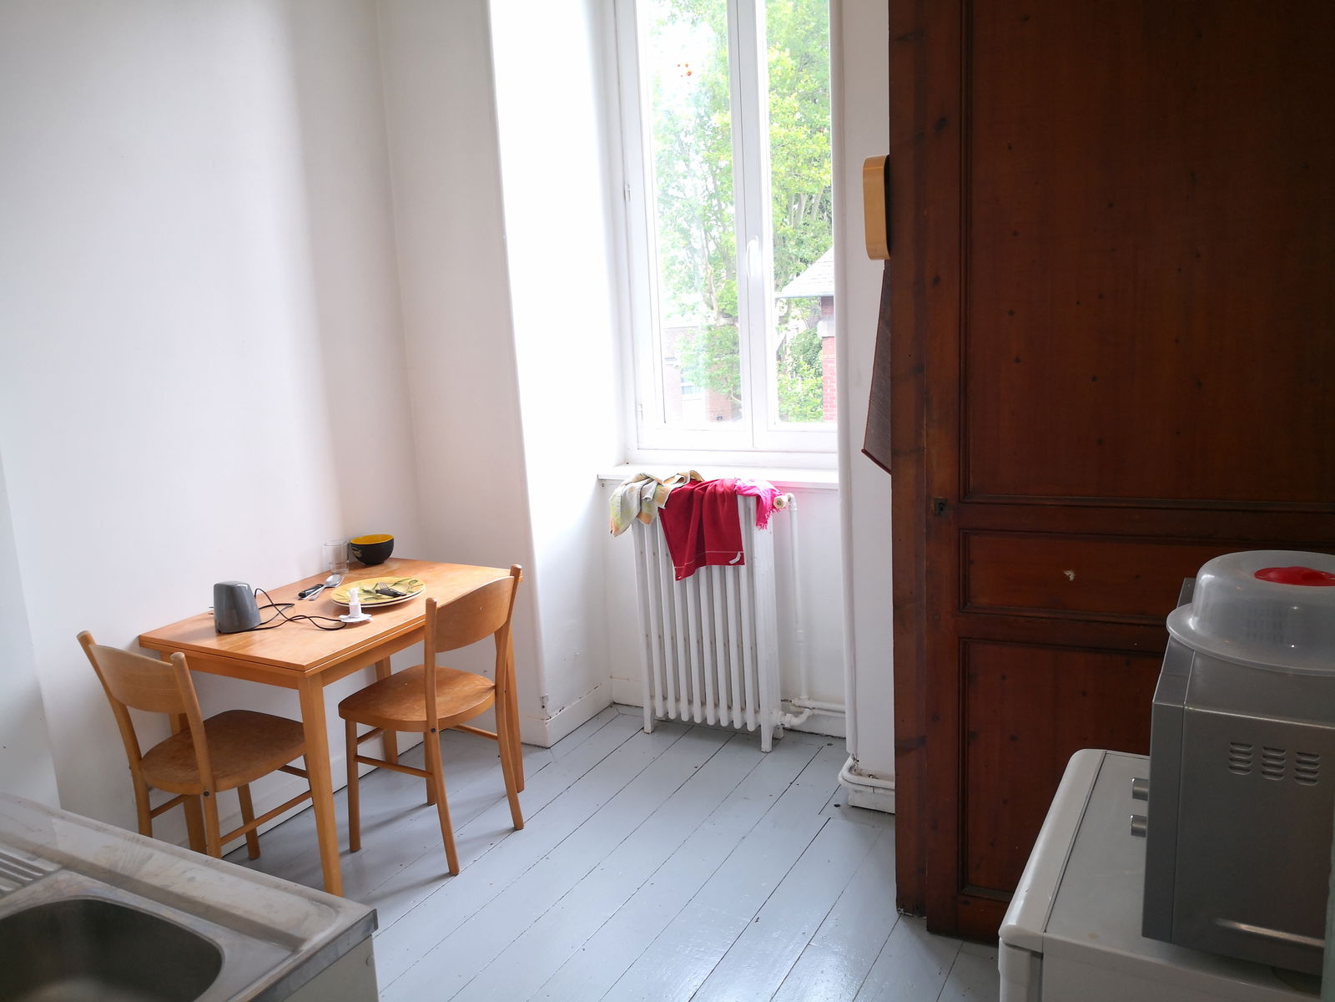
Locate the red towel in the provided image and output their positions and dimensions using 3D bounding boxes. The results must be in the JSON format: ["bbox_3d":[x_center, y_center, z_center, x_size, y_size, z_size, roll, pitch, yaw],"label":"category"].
[{"bbox_3d":[0.148,0.105,3.631,0.308,0.333,0.160,3,13,26],"label":"red towel"}]

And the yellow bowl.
[{"bbox_3d":[-1.004,0.168,3.538,0.145,0.080,0.145,-3,12,1],"label":"yellow bowl"}]

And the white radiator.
[{"bbox_3d":[0.148,0.408,3.720,0.500,0.920,0.145,3,13,26],"label":"white radiator"}]

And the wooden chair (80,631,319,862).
[{"bbox_3d":[-1.199,0.711,2.797,0.420,0.836,0.450,3,13,28],"label":"wooden chair"}]

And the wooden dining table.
[{"bbox_3d":[-0.940,0.664,3.170,0.650,0.750,0.889,3,13,29],"label":"wooden dining table"}]

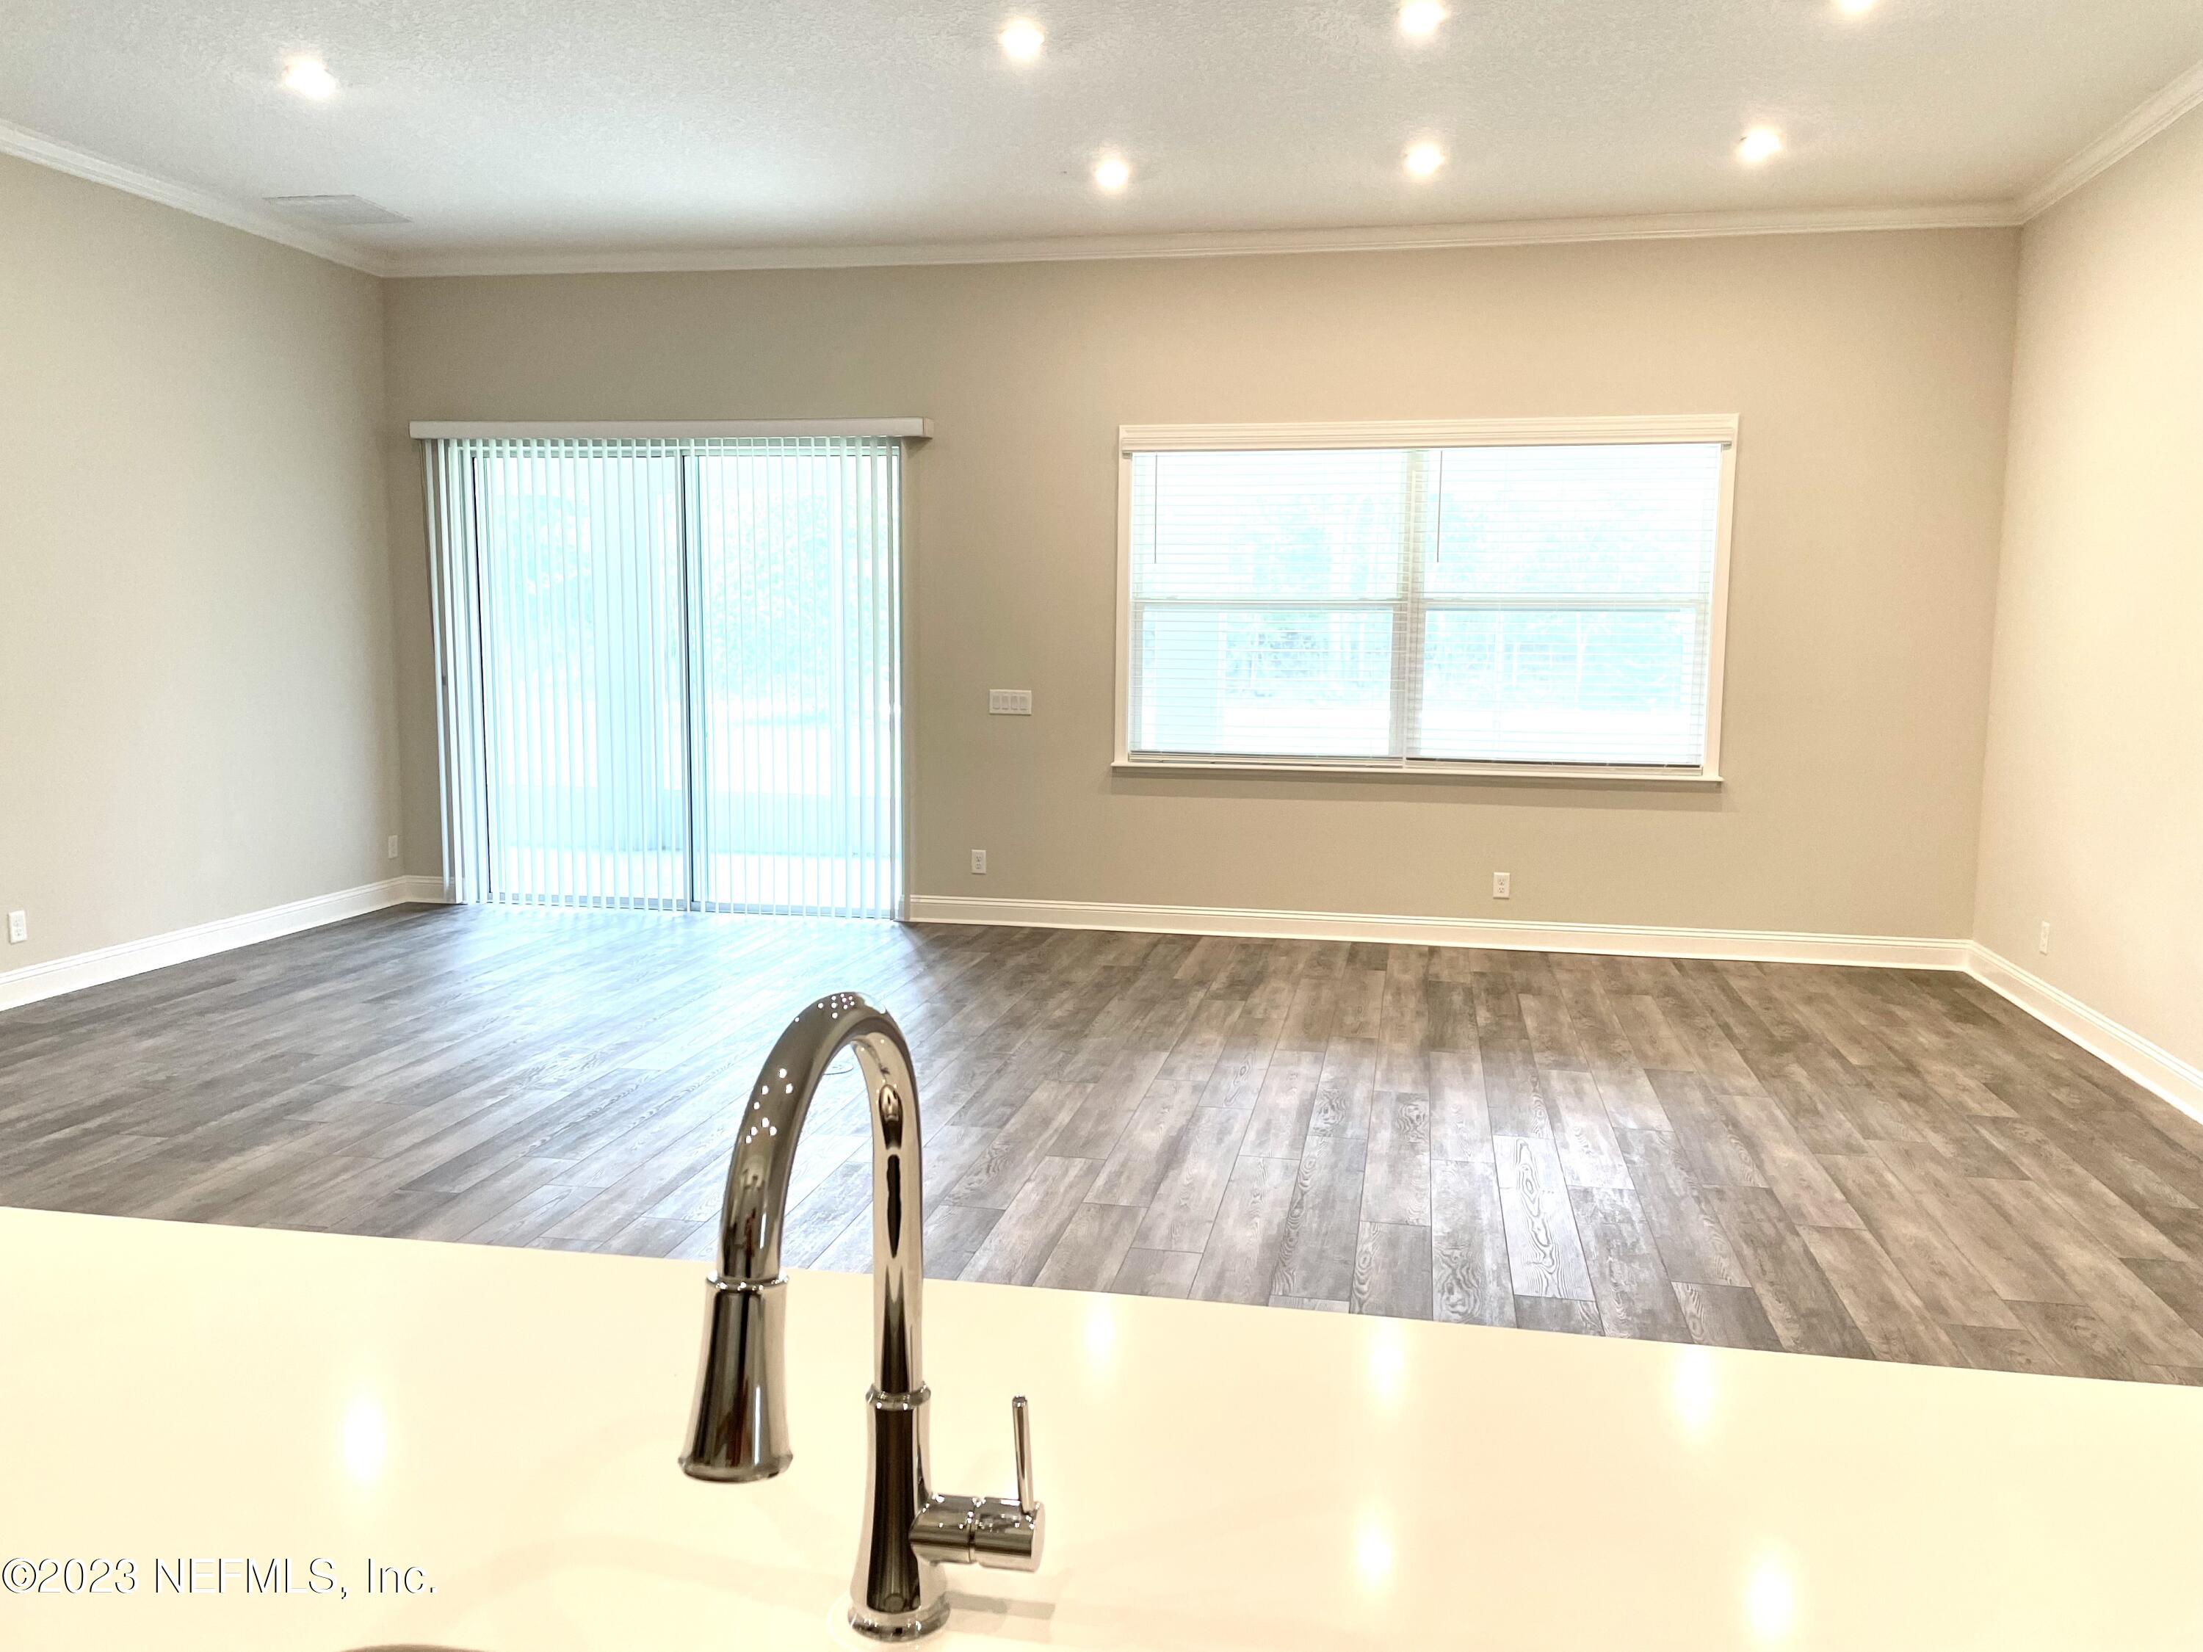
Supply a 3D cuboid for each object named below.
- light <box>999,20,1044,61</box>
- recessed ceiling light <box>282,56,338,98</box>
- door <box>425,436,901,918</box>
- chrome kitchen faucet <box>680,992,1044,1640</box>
[{"bbox_3d":[-0.247,-2.429,5.116,0.155,0.030,0.155,2,7,11],"label":"light"},{"bbox_3d":[-2.647,-2.500,5.526,0.155,0.030,0.155,2,7,11],"label":"recessed ceiling light"},{"bbox_3d":[-2.190,-0.730,8.241,2.491,2.350,0.100,2,7,11],"label":"door"},{"bbox_3d":[-0.111,0.274,0.819,0.114,0.383,0.256,2,7,15],"label":"chrome kitchen faucet"}]

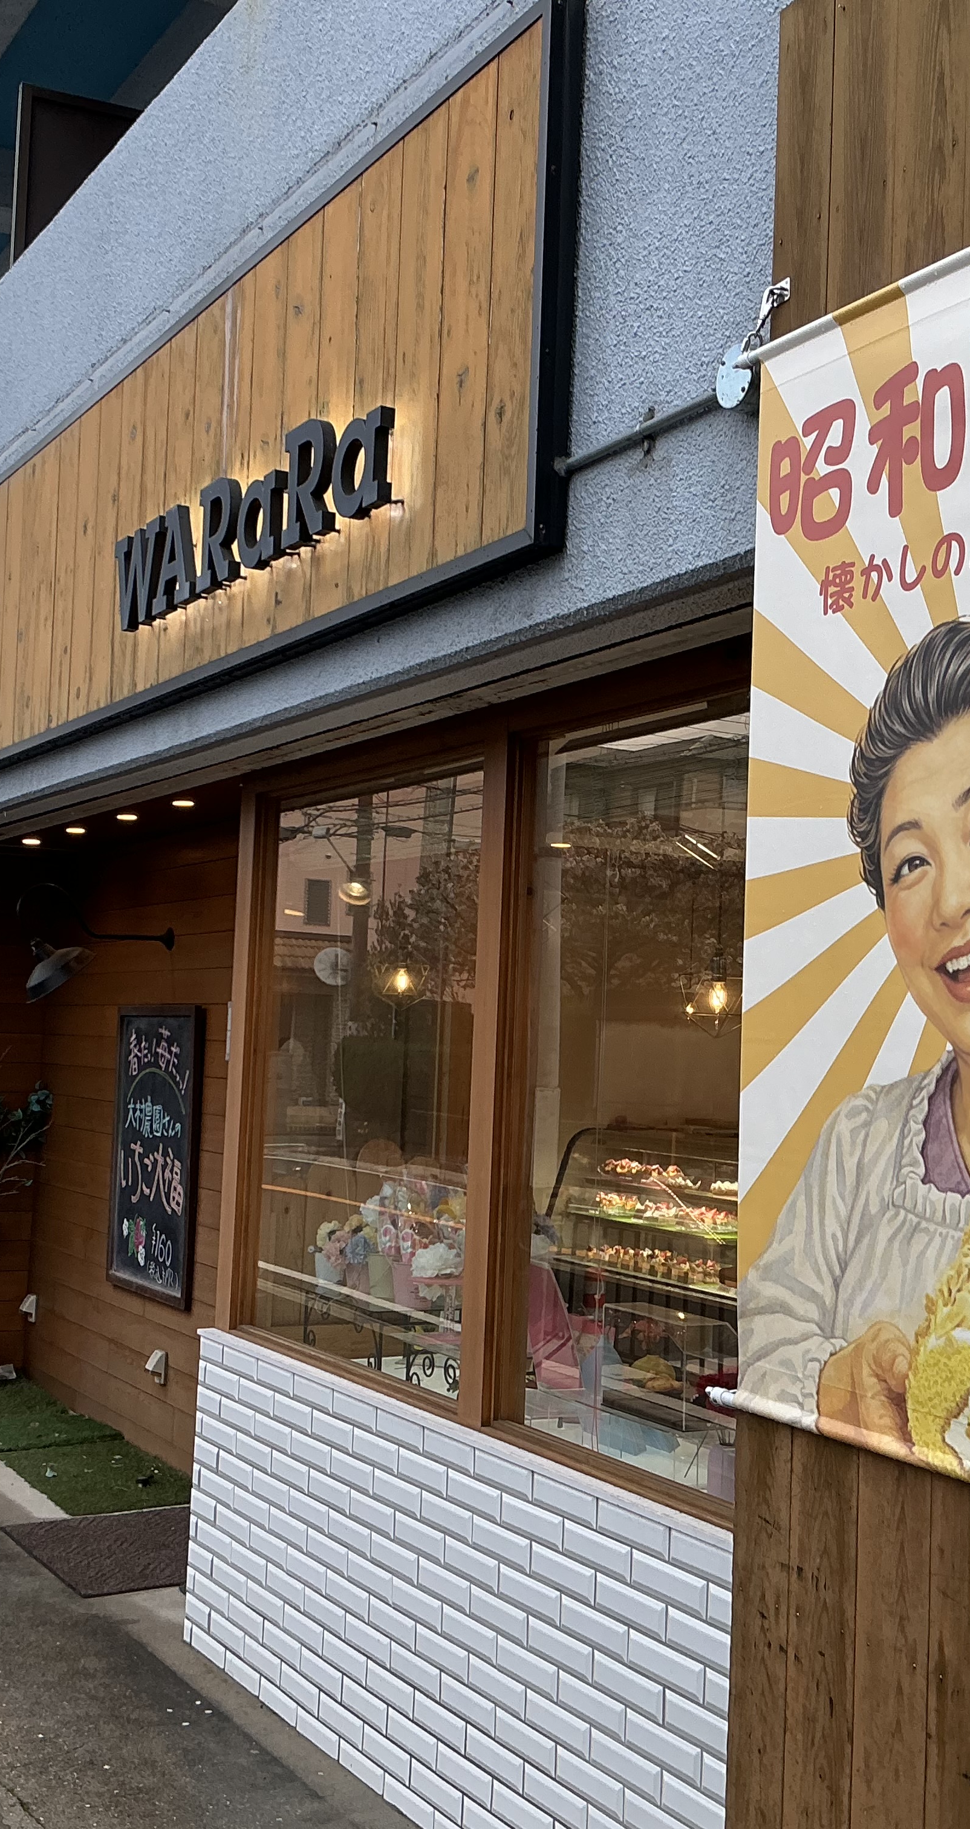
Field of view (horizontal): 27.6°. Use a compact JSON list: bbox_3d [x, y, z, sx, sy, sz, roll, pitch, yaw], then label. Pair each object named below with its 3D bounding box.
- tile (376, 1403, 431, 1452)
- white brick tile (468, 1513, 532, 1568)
[{"bbox_3d":[-0.188,1.148,4.408,0.014,0.062,0.228,4,-4,-29],"label":"tile"},{"bbox_3d":[0.032,1.243,3.897,0.014,0.061,0.226,4,-4,-29],"label":"white brick tile"}]

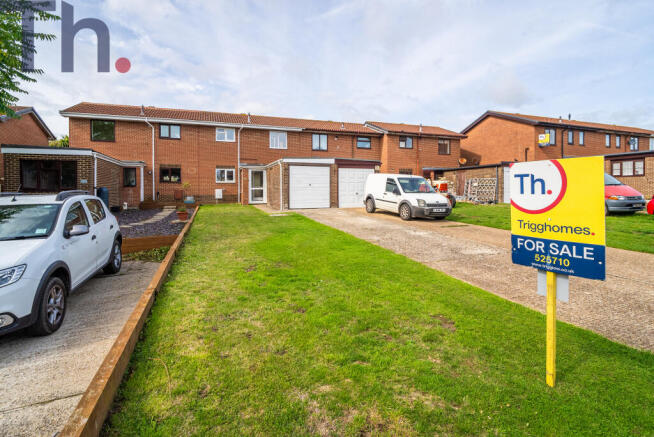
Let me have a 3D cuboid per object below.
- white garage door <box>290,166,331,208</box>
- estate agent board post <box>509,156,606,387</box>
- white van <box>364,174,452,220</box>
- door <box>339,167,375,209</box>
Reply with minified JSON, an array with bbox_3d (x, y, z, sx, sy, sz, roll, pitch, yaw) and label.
[{"bbox_3d":[-0.858,-1.585,14.965,2.170,2.120,0.100,-1,4,-19],"label":"white garage door"},{"bbox_3d":[1.695,0.414,2.190,0.080,1.710,0.590,-3,4,-36],"label":"estate agent board post"},{"bbox_3d":[3.300,-0.977,12.460,1.800,1.820,4.280,-1,4,-20],"label":"white van"},{"bbox_3d":[1.627,-1.624,15.844,2.150,2.080,0.100,-1,4,-19],"label":"door"}]

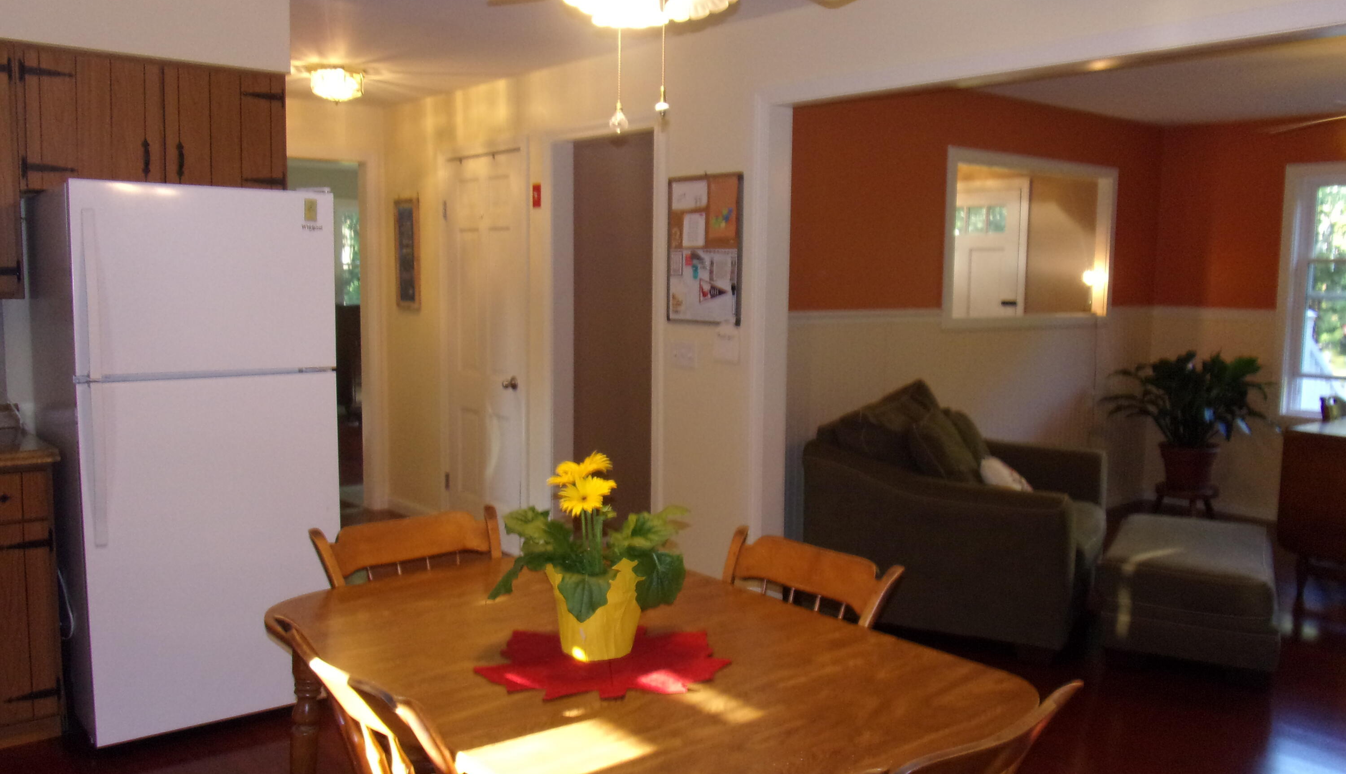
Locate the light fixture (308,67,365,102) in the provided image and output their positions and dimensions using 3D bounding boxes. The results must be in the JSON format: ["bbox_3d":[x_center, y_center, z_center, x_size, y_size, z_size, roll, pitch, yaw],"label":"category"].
[{"bbox_3d":[-1.607,-1.440,5.211,0.270,0.140,0.270,1,6,0],"label":"light fixture"}]

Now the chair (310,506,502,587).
[{"bbox_3d":[-0.527,0.767,2.552,0.460,0.860,0.520,-4,8,-34],"label":"chair"}]

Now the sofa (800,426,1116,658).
[{"bbox_3d":[1.224,0.554,4.694,1.010,0.850,1.140,4,7,25],"label":"sofa"}]

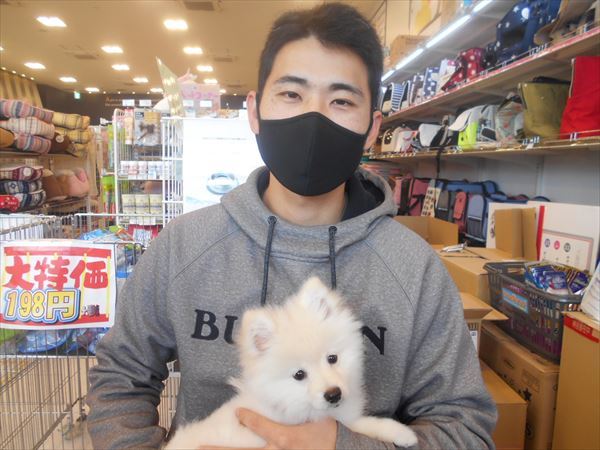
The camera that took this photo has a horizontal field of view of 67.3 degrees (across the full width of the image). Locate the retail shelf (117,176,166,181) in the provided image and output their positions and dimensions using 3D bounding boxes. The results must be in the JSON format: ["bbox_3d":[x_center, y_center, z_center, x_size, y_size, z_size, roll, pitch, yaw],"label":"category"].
[{"bbox_3d":[-1.119,-0.343,3.380,0.390,0.030,0.340,0,7,-4],"label":"retail shelf"}]

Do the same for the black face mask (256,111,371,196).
[{"bbox_3d":[0.017,-0.088,0.563,0.147,0.110,0.105,7,7,-1],"label":"black face mask"}]

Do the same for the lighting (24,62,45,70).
[{"bbox_3d":[-6.401,-3.836,10.906,0.360,0.070,0.450,0,7,-4],"label":"lighting"}]

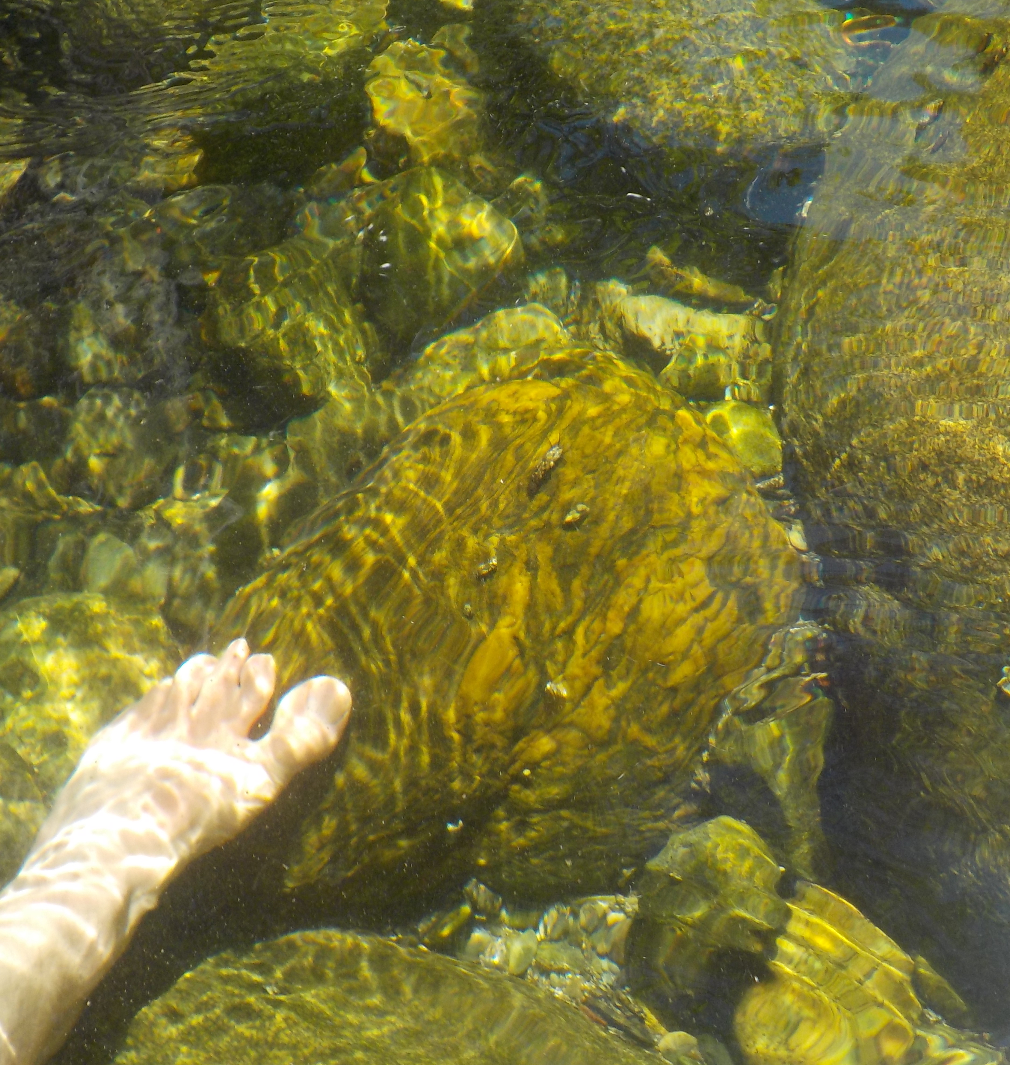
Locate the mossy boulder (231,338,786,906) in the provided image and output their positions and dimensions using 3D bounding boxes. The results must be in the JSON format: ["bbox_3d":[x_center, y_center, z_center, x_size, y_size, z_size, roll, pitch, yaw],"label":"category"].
[{"bbox_3d":[0.010,0.063,0.815,0.310,0.260,0.410,31,57,23],"label":"mossy boulder"}]

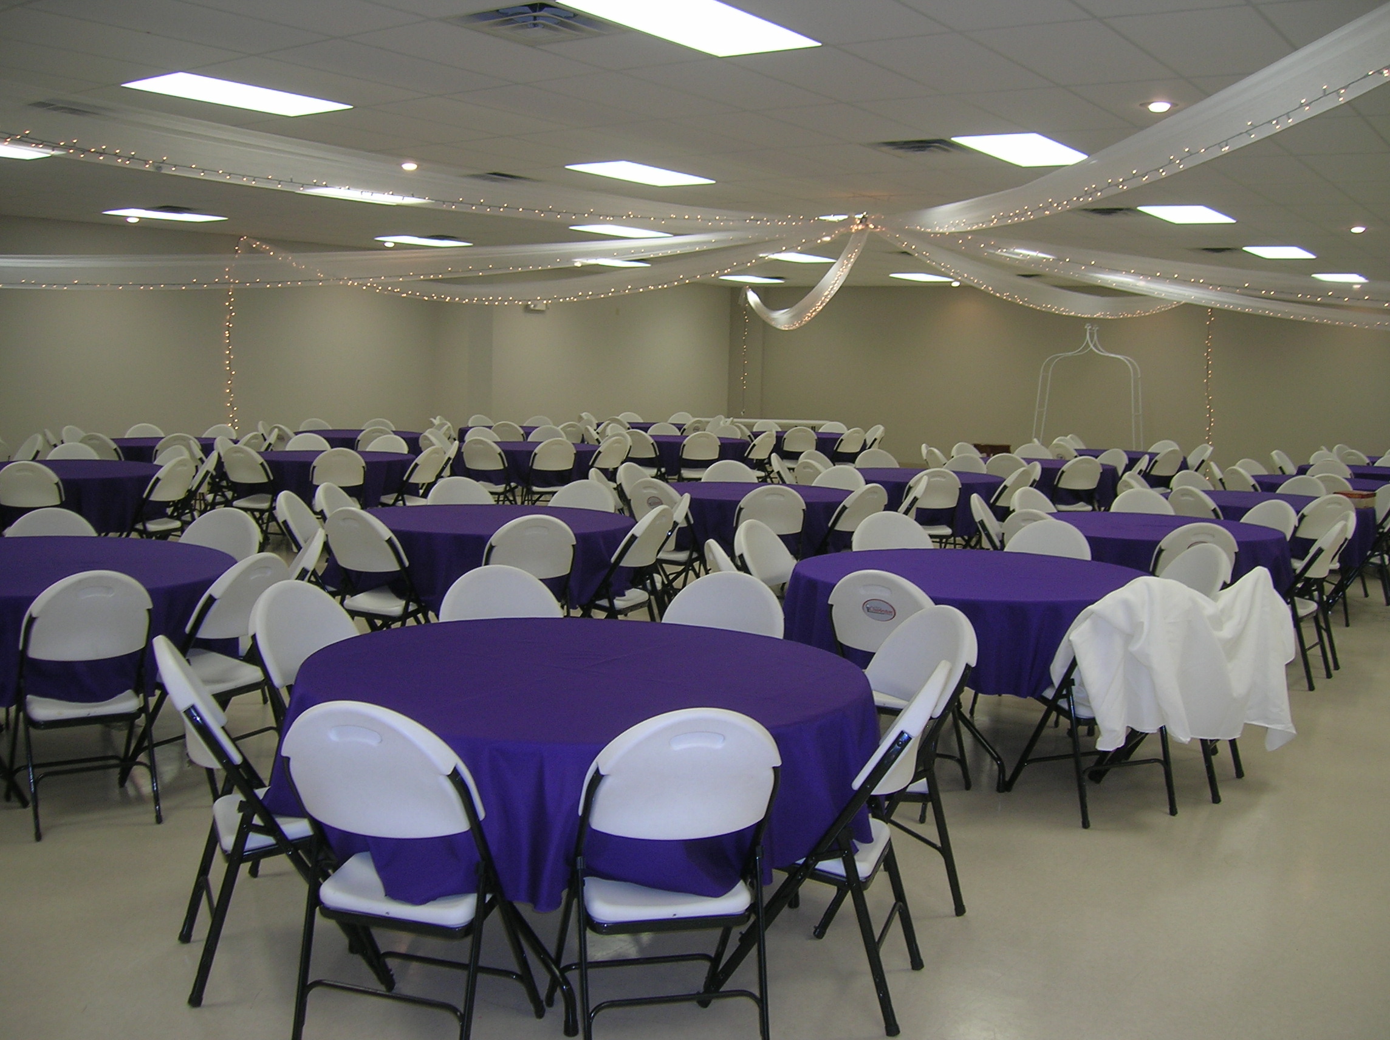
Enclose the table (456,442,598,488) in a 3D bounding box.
[{"bbox_3d":[-1.620,-0.362,13.475,1.560,0.735,1.560,2,6,0],"label":"table"}]

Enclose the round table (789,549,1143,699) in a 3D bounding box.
[{"bbox_3d":[1.188,0.582,5.813,1.560,0.735,1.560,2,6,0],"label":"round table"}]

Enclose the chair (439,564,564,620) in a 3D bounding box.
[{"bbox_3d":[-0.603,0.606,4.527,0.440,0.865,0.500,-1,7,-19],"label":"chair"}]

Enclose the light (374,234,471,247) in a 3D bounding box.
[{"bbox_3d":[-3.299,-3.400,16.612,0.600,0.080,1.200,6,8,35],"label":"light"}]

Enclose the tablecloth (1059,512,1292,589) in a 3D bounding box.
[{"bbox_3d":[2.445,0.223,7.498,1.600,0.390,1.600,2,7,0],"label":"tablecloth"}]

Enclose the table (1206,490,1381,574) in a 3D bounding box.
[{"bbox_3d":[4.028,0.049,9.711,1.570,0.380,1.570,2,6,0],"label":"table"}]

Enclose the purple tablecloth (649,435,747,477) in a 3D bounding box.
[{"bbox_3d":[-0.141,-0.664,14.471,1.600,0.390,1.600,2,7,0],"label":"purple tablecloth"}]

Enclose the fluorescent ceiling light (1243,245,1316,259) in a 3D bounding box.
[{"bbox_3d":[6.255,-2.864,14.550,0.600,0.080,1.200,6,8,35],"label":"fluorescent ceiling light"}]

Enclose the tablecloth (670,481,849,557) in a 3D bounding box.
[{"bbox_3d":[0.367,0.173,9.241,1.560,0.735,1.560,2,6,0],"label":"tablecloth"}]

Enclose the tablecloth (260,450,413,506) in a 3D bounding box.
[{"bbox_3d":[-3.180,-0.183,11.798,1.570,0.750,1.570,0,6,-15],"label":"tablecloth"}]

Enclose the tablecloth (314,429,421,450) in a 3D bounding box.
[{"bbox_3d":[-3.858,-0.793,15.708,1.600,0.400,1.600,0,6,-14],"label":"tablecloth"}]

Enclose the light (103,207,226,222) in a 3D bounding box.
[{"bbox_3d":[-5.400,-3.107,13.900,0.600,0.080,1.200,6,8,35],"label":"light"}]

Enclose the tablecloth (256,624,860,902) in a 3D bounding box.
[{"bbox_3d":[-0.298,0.597,3.733,1.570,0.380,1.570,2,6,0],"label":"tablecloth"}]

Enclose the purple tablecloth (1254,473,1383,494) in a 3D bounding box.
[{"bbox_3d":[5.514,-0.136,11.773,1.570,0.380,1.570,2,6,0],"label":"purple tablecloth"}]

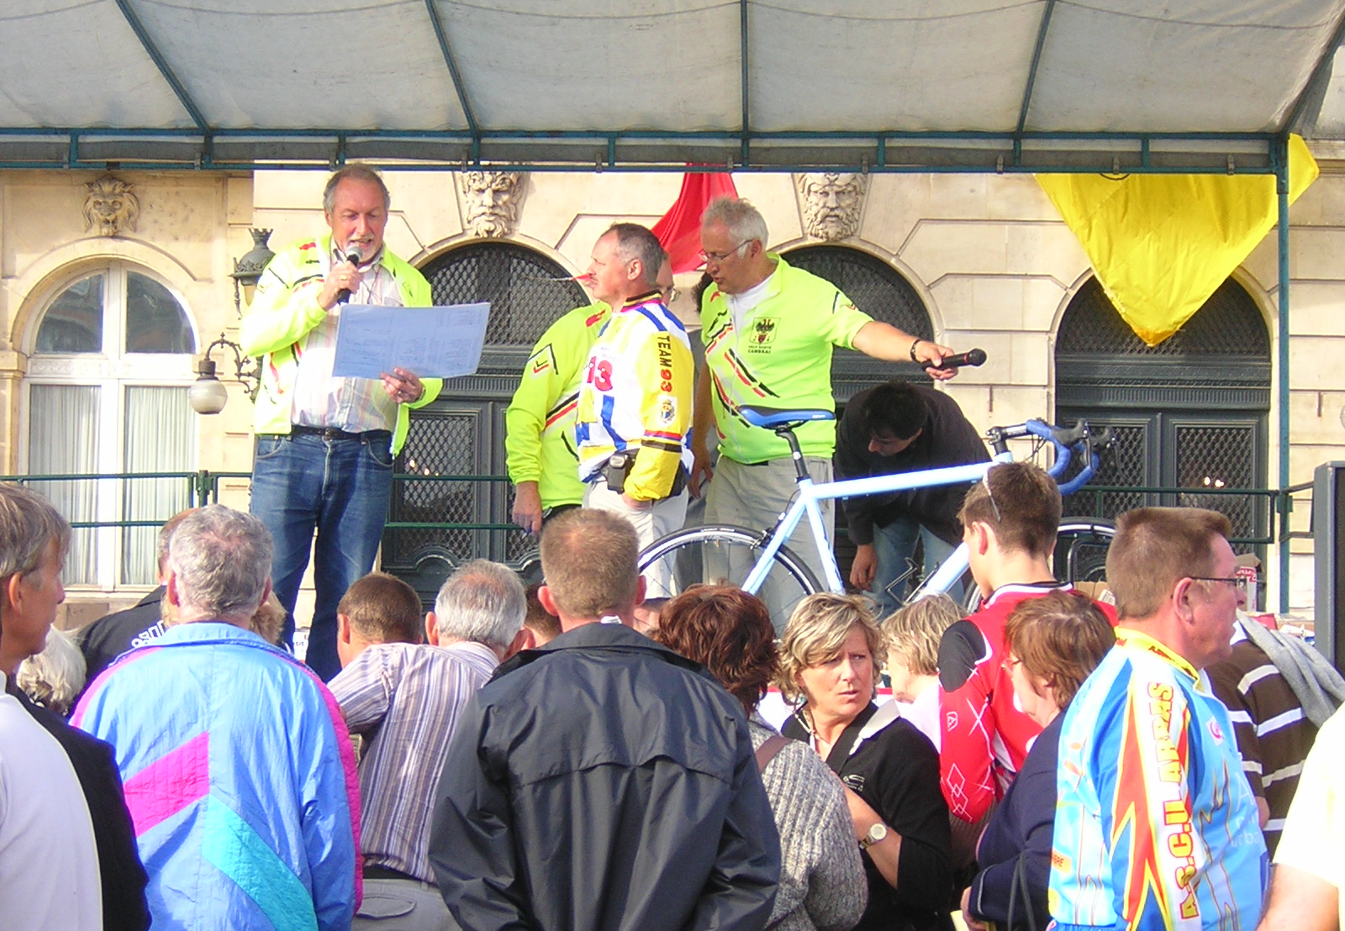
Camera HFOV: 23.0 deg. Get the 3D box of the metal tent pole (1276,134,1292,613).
[{"bbox_3d":[2.444,-0.178,13.200,0.040,2.300,0.040,1,-2,2],"label":"metal tent pole"}]

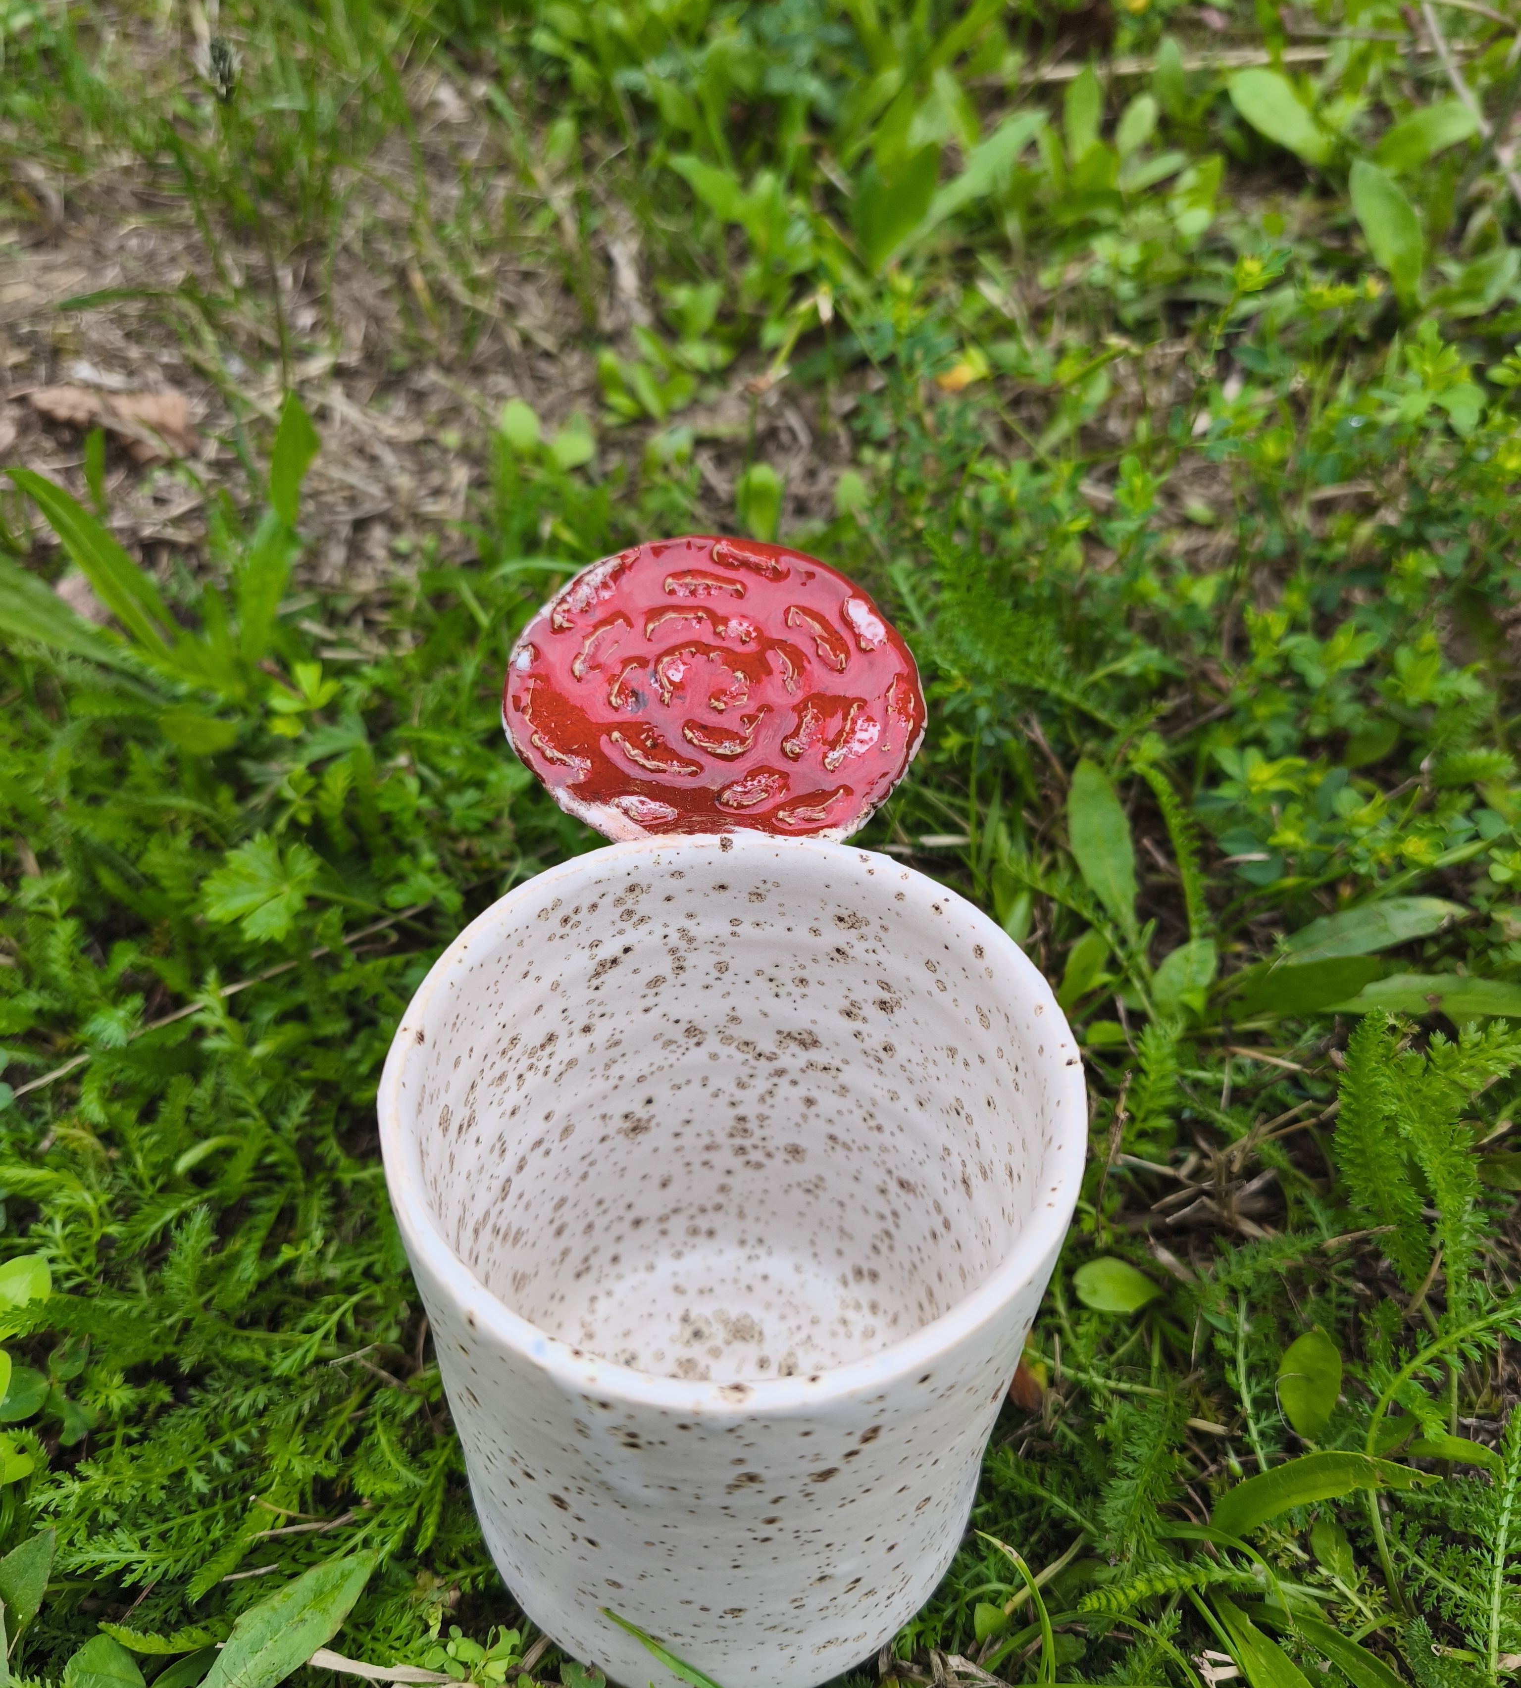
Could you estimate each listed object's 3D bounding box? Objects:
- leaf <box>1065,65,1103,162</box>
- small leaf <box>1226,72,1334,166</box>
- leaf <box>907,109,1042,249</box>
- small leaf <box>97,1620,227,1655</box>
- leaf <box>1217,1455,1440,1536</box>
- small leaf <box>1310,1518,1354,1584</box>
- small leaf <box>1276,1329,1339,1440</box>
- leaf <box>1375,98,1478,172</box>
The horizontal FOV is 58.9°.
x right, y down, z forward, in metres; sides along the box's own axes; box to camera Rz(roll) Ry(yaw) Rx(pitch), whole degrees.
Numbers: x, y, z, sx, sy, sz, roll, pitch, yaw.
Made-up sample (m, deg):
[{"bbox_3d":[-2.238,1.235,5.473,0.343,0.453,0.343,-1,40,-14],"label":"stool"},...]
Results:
[{"bbox_3d":[0.134,-0.302,0.558,0.016,0.010,0.051,3,75,9],"label":"leaf"},{"bbox_3d":[0.266,-0.372,0.689,0.065,0.010,0.024,33,87,-13],"label":"small leaf"},{"bbox_3d":[0.098,-0.300,0.610,0.068,0.045,0.027,-30,50,-30],"label":"leaf"},{"bbox_3d":[-0.087,0.114,0.195,0.018,0.004,0.006,3,43,0],"label":"small leaf"},{"bbox_3d":[0.085,0.099,0.202,0.034,0.005,0.010,-12,53,-3],"label":"leaf"},{"bbox_3d":[0.088,0.110,0.209,0.007,0.002,0.009,-15,67,1],"label":"small leaf"},{"bbox_3d":[0.094,0.092,0.230,0.011,0.005,0.019,3,41,2],"label":"small leaf"},{"bbox_3d":[0.346,-0.368,0.700,0.052,0.030,0.026,-16,44,-18],"label":"leaf"}]

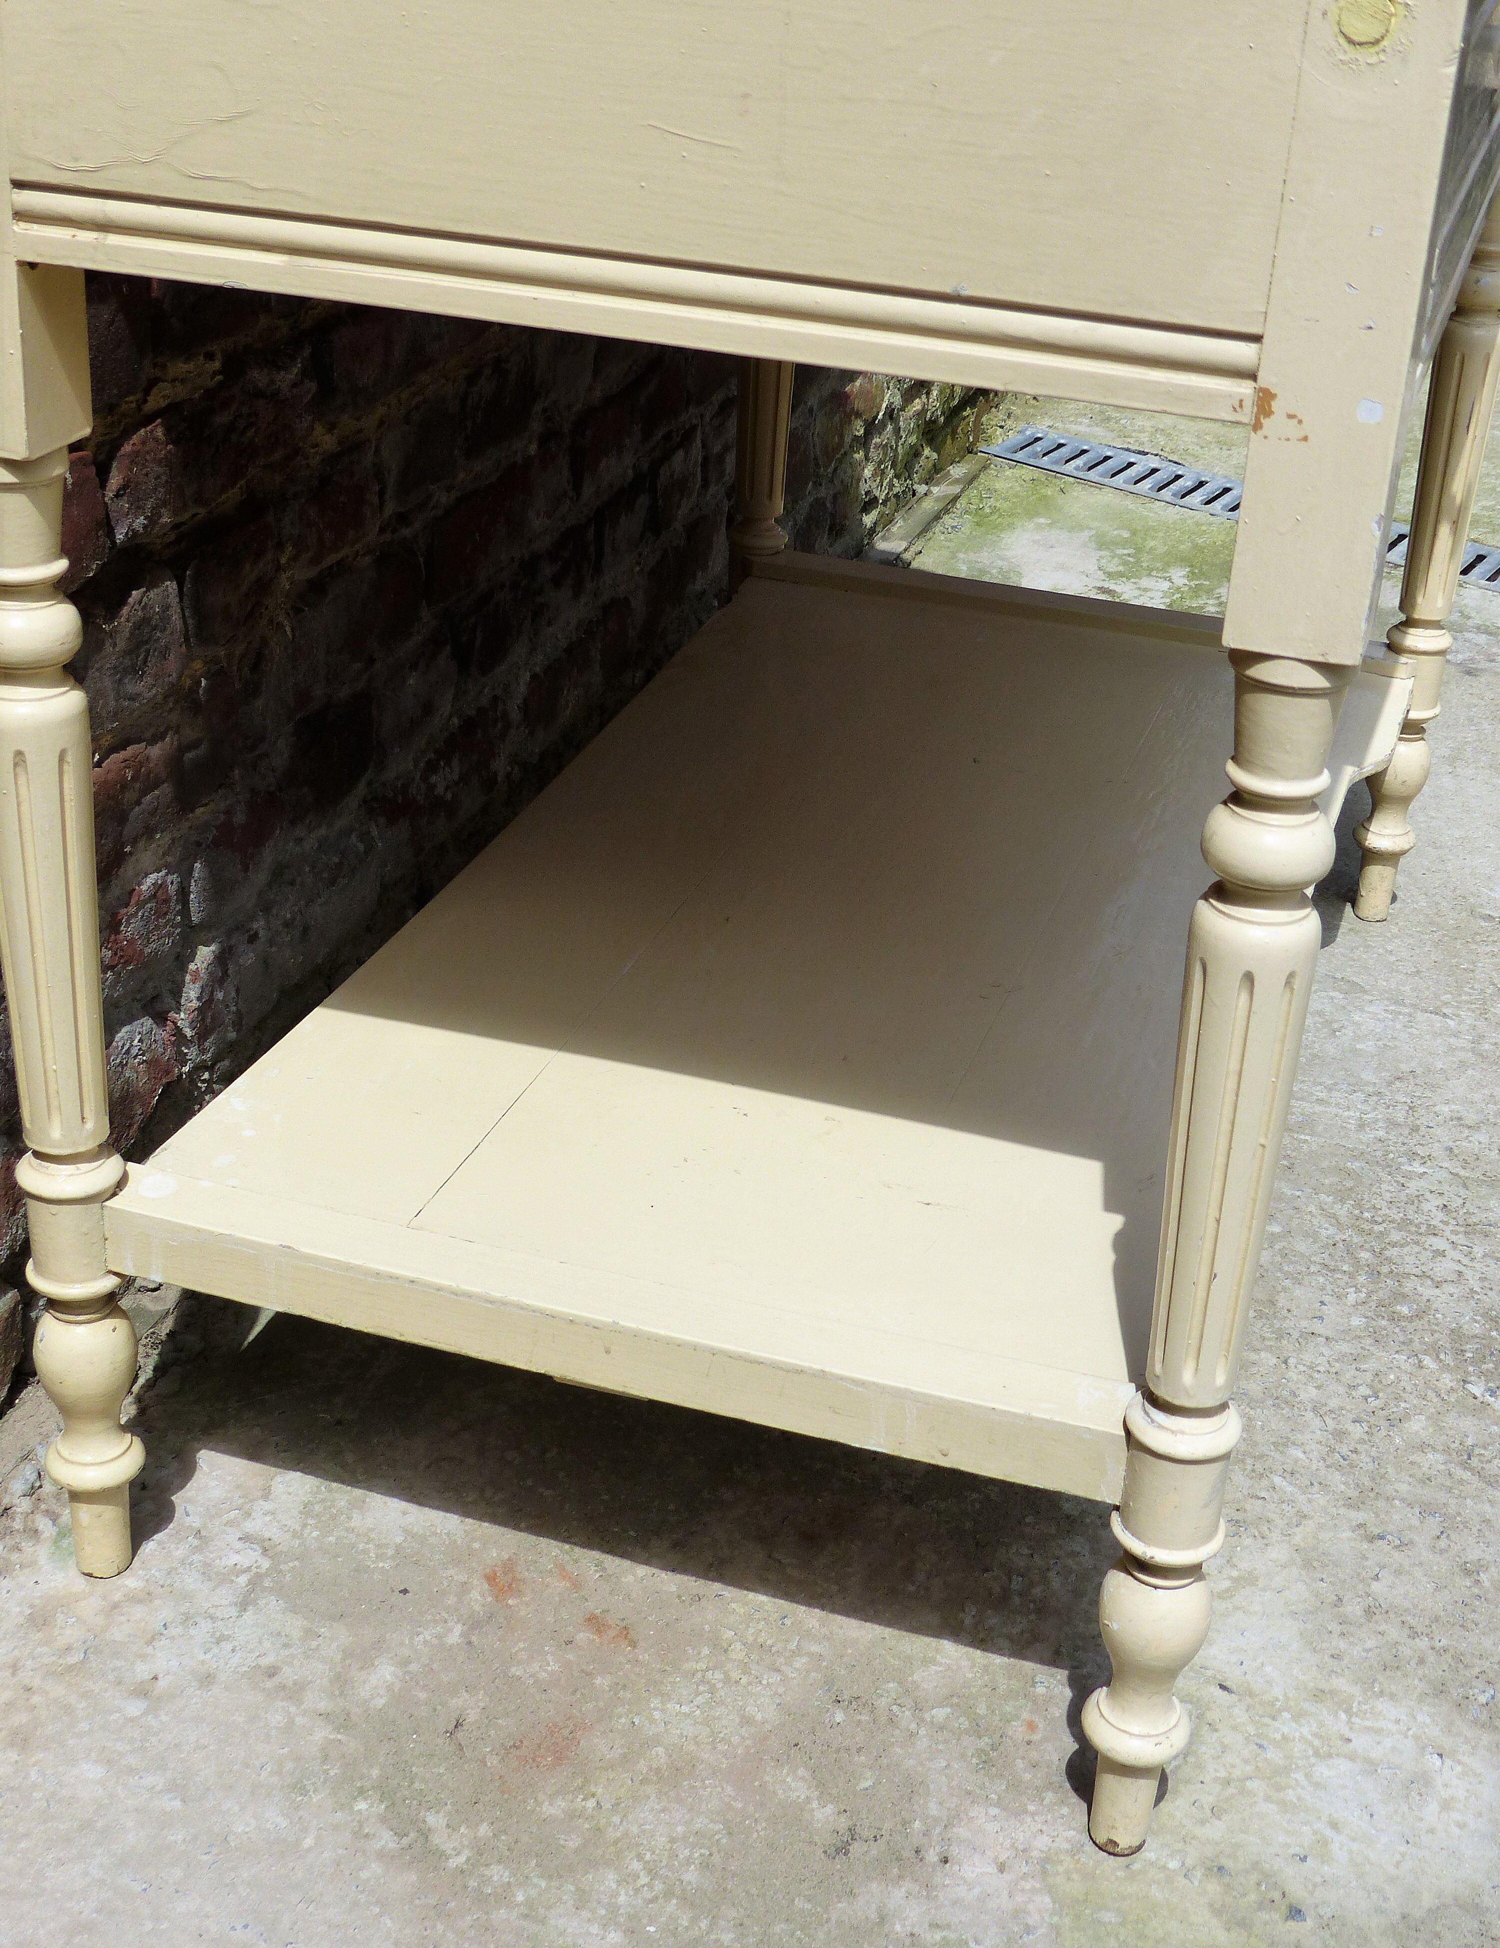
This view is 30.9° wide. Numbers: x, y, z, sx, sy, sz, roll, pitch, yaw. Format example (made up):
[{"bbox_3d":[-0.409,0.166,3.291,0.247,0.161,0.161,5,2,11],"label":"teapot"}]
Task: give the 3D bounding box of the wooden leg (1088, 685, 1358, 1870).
[{"bbox_3d":[0.175,0.130,1.056,0.048,0.548,0.048,11,28,15],"label":"wooden leg"}]

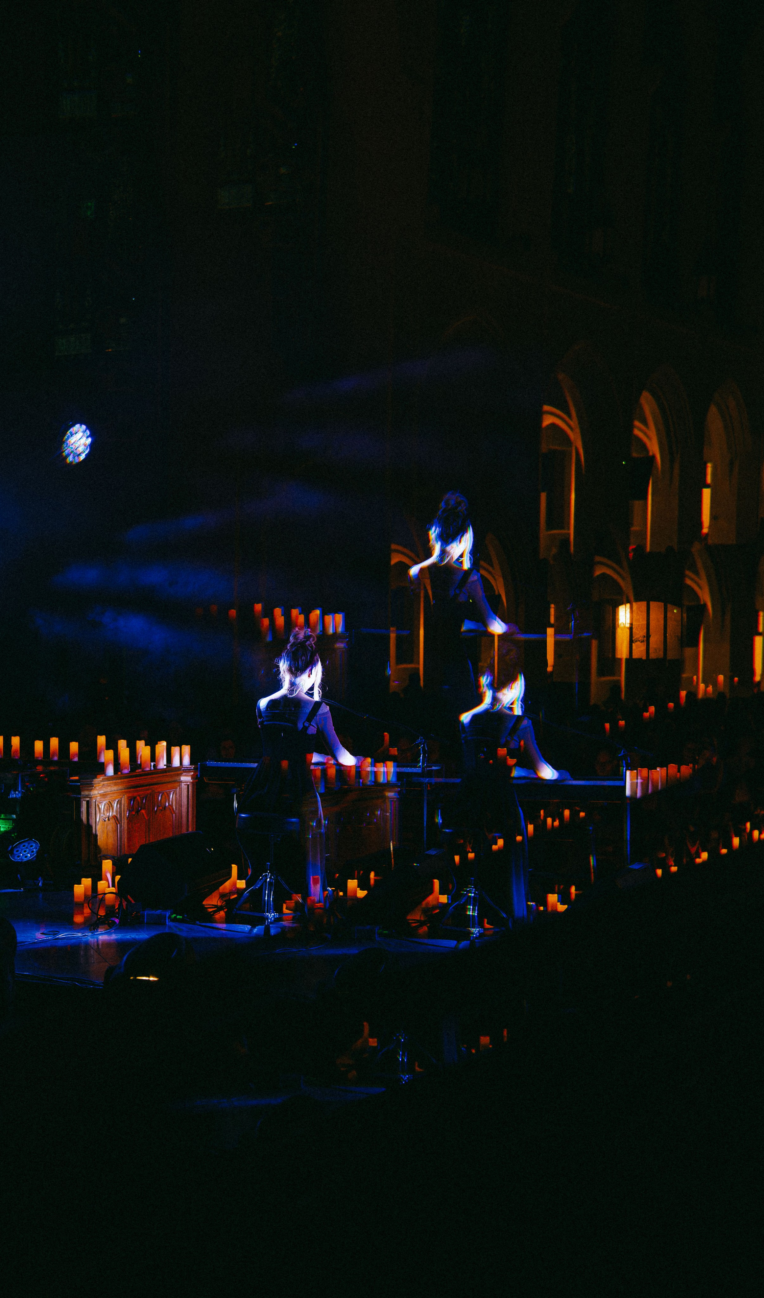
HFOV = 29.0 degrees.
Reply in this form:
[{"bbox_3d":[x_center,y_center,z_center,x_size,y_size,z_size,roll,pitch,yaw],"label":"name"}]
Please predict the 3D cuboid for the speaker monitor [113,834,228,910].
[{"bbox_3d":[-1.130,1.225,8.100,0.410,0.340,0.570,0,0,23],"label":"speaker monitor"}]

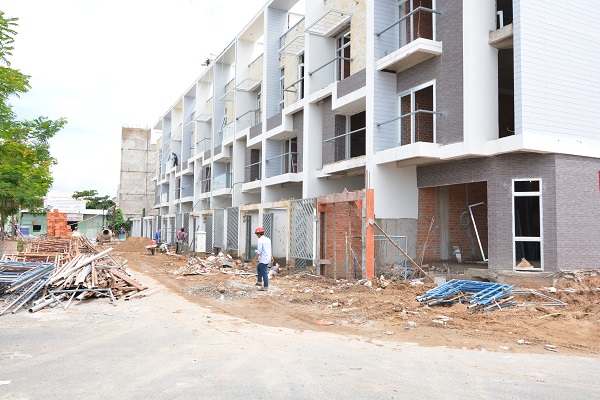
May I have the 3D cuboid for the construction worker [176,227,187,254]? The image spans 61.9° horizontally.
[{"bbox_3d":[-7.754,2.670,32.800,0.550,1.670,0.360,1,-3,-6],"label":"construction worker"}]

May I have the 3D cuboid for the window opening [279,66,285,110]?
[{"bbox_3d":[-0.952,-6.203,28.162,0.200,2.600,0.750,2,-4,-25],"label":"window opening"}]

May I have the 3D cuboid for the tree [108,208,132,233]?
[{"bbox_3d":[-26.566,3.419,74.000,3.600,4.400,3.400,2,-4,-26],"label":"tree"}]

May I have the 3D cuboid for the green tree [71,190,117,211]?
[{"bbox_3d":[-35.346,2.322,86.000,7.600,7.400,7.200,2,-4,-26],"label":"green tree"}]

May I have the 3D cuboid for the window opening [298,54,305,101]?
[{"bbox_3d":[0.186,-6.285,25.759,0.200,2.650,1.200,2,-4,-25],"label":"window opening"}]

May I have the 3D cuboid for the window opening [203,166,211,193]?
[{"bbox_3d":[-7.586,-1.574,41.572,0.200,2.200,2.000,2,-4,-25],"label":"window opening"}]

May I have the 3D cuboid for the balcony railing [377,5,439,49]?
[{"bbox_3d":[3.722,-5.592,17.247,0.870,1.050,2.420,2,-4,-25],"label":"balcony railing"}]

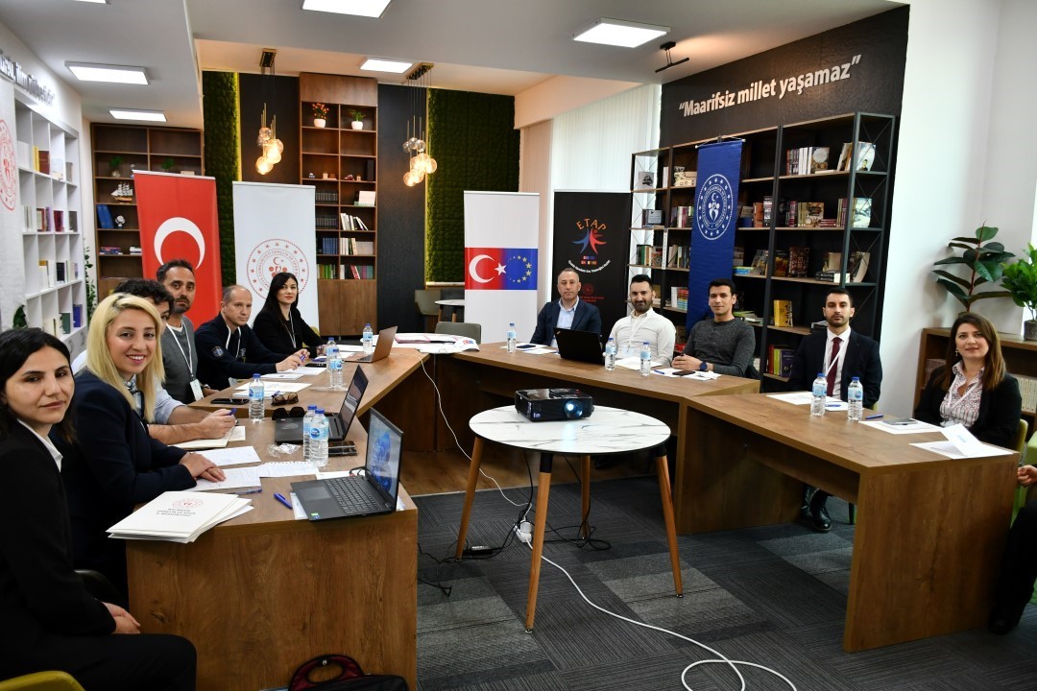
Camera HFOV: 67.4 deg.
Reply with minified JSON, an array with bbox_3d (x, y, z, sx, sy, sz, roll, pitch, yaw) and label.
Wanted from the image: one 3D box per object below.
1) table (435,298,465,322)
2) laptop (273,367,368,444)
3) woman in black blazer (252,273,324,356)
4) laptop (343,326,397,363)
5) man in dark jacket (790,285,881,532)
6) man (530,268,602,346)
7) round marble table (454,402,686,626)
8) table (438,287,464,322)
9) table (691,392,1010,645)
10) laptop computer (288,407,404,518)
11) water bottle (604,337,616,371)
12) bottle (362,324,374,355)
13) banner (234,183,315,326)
[{"bbox_3d":[-0.592,-0.149,9.539,0.880,0.745,0.880,2,8,0],"label":"table"},{"bbox_3d":[-0.819,0.235,3.218,0.350,0.237,0.380,-1,8,-16],"label":"laptop"},{"bbox_3d":[-1.568,0.105,5.596,0.740,1.270,0.500,8,10,38],"label":"woman in black blazer"},{"bbox_3d":[-0.954,-0.009,5.005,0.250,0.207,0.300,3,8,9],"label":"laptop"},{"bbox_3d":[1.817,0.329,4.545,0.560,1.310,0.720,6,9,28],"label":"man in dark jacket"},{"bbox_3d":[0.309,0.085,5.909,0.560,1.340,0.760,5,9,22],"label":"man"},{"bbox_3d":[0.216,0.719,3.550,0.910,0.733,0.910,2,8,0],"label":"round marble table"},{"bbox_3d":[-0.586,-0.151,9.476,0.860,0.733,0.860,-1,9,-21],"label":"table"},{"bbox_3d":[1.448,0.726,3.691,0.780,0.746,1.300,-1,9,-20],"label":"table"},{"bbox_3d":[-0.535,0.358,2.384,0.265,0.245,0.360,-2,9,-25],"label":"laptop computer"},{"bbox_3d":[0.581,0.053,4.885,0.065,0.203,0.065,2,8,0],"label":"water bottle"},{"bbox_3d":[-1.032,-0.048,5.338,0.065,0.208,0.065,0,8,-11],"label":"bottle"},{"bbox_3d":[-2.582,-0.691,8.326,0.850,2.030,0.200,-2,9,-26],"label":"banner"}]

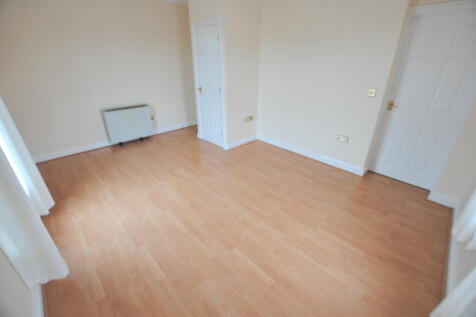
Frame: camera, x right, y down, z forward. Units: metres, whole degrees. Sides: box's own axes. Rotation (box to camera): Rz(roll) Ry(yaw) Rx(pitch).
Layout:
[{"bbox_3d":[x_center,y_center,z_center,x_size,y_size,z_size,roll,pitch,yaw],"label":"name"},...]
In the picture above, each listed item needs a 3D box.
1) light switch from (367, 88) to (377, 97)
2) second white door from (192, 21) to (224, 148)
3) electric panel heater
[{"bbox_3d":[1.679,-0.821,2.498,0.013,0.086,0.086,-22,33,-38],"label":"light switch"},{"bbox_3d":[-0.517,-1.223,3.624,0.055,2.040,0.840,-22,33,-38],"label":"second white door"},{"bbox_3d":[-2.213,-0.694,4.072,0.855,0.675,0.120,-22,33,-38],"label":"electric panel heater"}]

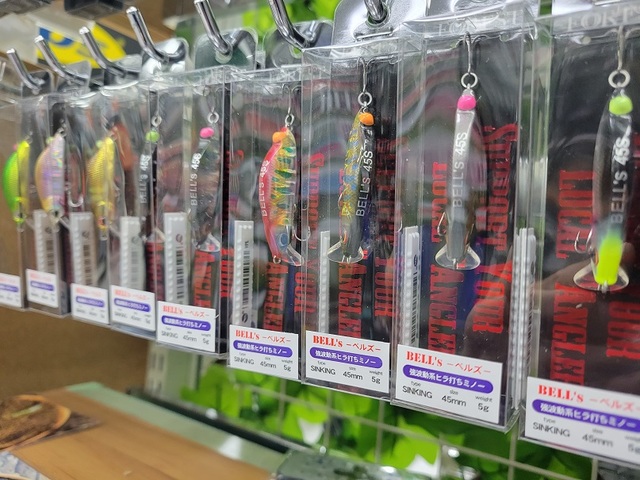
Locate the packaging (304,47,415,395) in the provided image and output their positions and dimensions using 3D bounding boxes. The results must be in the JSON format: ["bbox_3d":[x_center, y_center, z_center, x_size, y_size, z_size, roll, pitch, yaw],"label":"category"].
[{"bbox_3d":[0.012,-0.006,0.153,0.030,0.104,0.019,3,6,25],"label":"packaging"}]

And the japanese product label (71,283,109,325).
[{"bbox_3d":[-0.106,0.029,0.221,0.028,0.015,0.001,3,5,31],"label":"japanese product label"}]

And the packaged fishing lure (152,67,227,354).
[{"bbox_3d":[-0.045,-0.010,0.187,0.030,0.104,0.019,3,4,25],"label":"packaged fishing lure"}]

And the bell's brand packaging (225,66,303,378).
[{"bbox_3d":[-0.015,-0.005,0.174,0.030,0.104,0.019,3,5,25],"label":"bell's brand packaging"}]

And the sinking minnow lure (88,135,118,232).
[{"bbox_3d":[-0.102,-0.026,0.226,0.008,0.044,0.013,3,5,31],"label":"sinking minnow lure"}]

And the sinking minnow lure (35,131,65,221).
[{"bbox_3d":[-0.133,-0.031,0.236,0.008,0.044,0.013,4,7,33],"label":"sinking minnow lure"}]

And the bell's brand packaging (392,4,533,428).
[{"bbox_3d":[0.039,-0.005,0.132,0.030,0.104,0.019,3,5,31],"label":"bell's brand packaging"}]

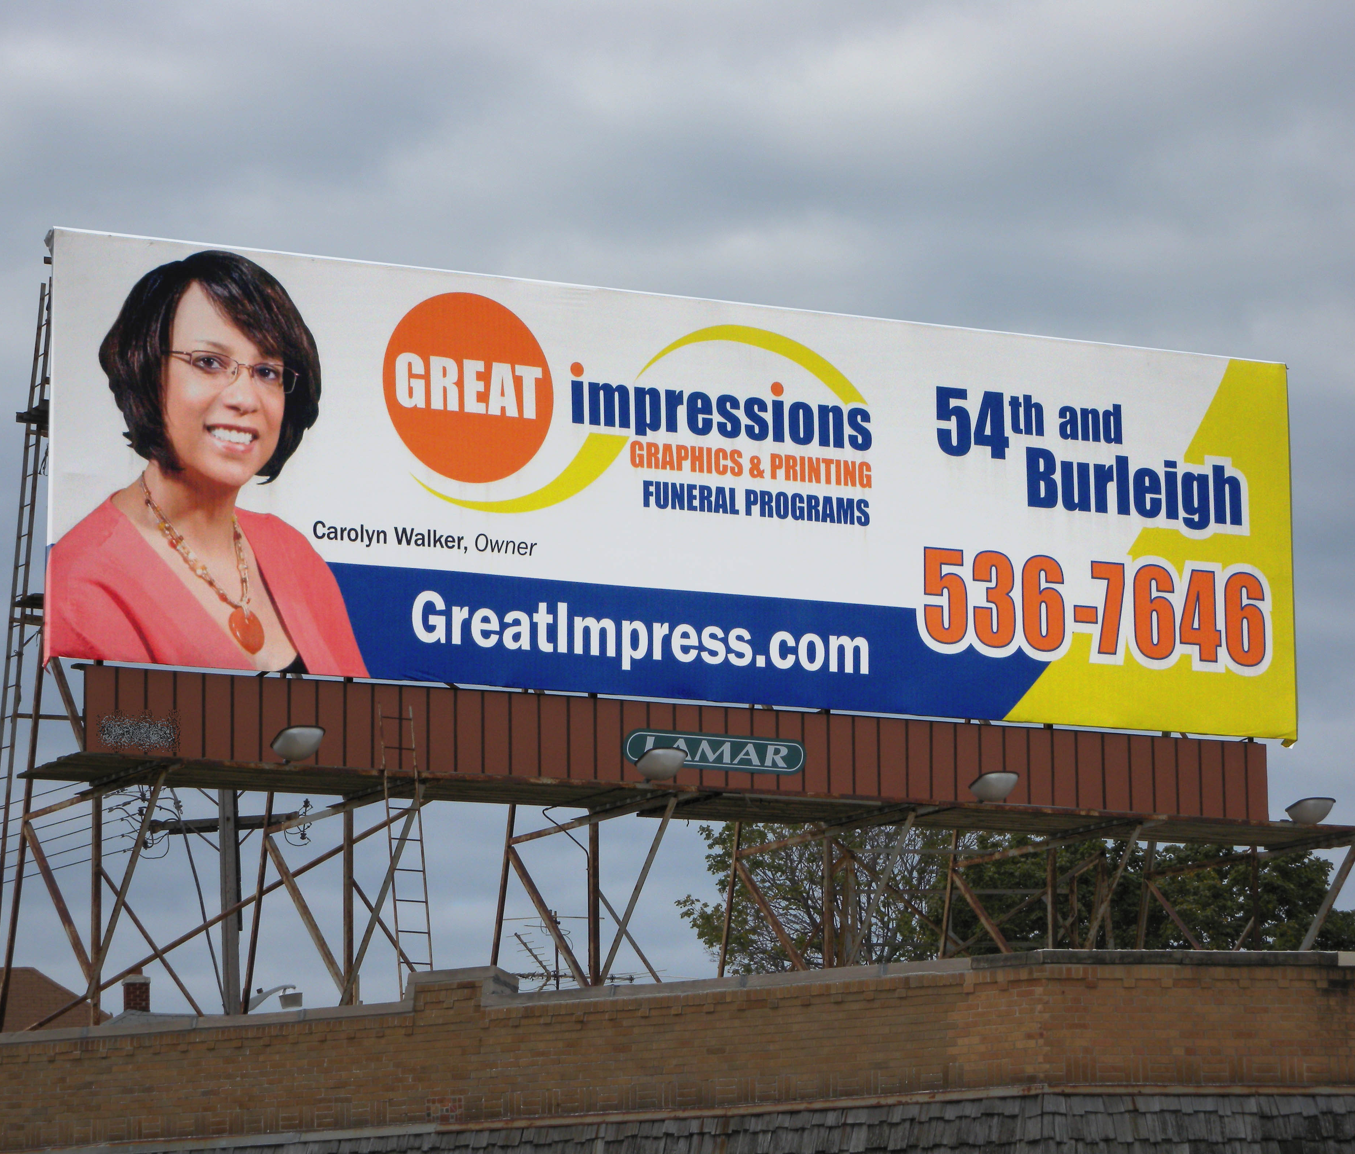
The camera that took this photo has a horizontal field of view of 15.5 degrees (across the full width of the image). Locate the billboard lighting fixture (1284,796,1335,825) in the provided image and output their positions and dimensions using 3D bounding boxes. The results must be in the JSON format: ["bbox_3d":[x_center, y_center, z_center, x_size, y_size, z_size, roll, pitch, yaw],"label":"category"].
[{"bbox_3d":[6.720,2.489,52.858,0.420,0.300,0.430,5,-11,-27],"label":"billboard lighting fixture"}]

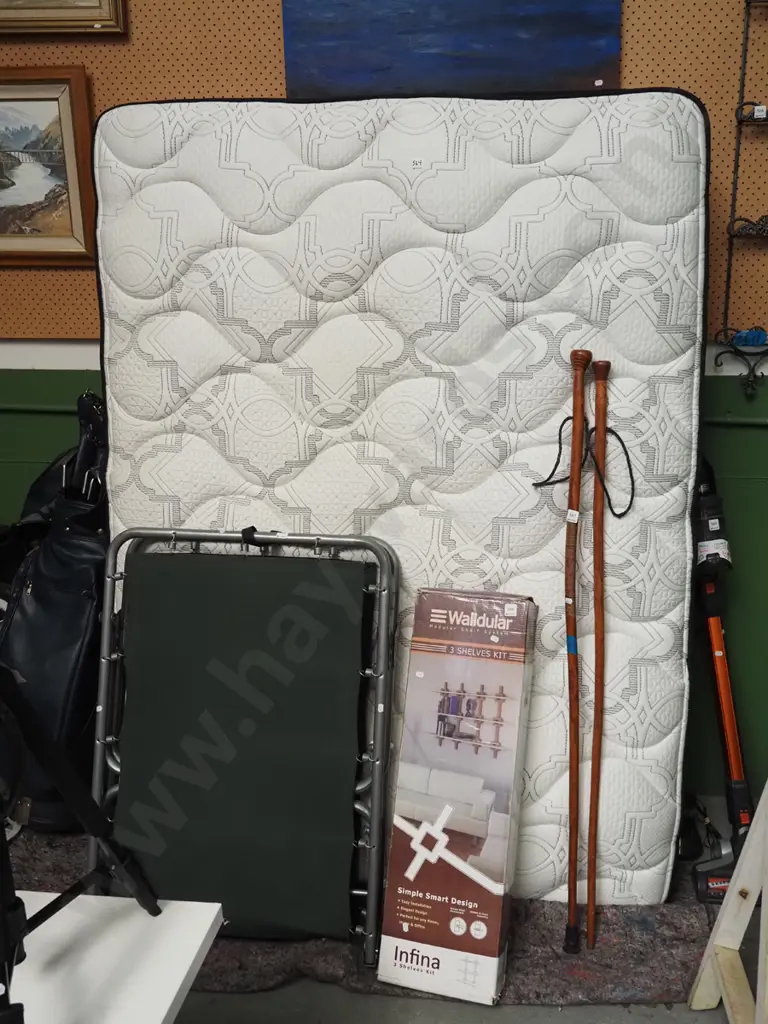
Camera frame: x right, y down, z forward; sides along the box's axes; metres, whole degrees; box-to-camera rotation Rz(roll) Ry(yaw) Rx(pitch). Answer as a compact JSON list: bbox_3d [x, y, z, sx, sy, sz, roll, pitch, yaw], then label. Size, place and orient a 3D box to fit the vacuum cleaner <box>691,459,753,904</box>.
[{"bbox_3d":[0.842,0.413,2.368,0.260,1.110,0.195,-6,-3,9],"label":"vacuum cleaner"}]

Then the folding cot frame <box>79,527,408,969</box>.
[{"bbox_3d":[-0.326,0.518,2.198,0.695,0.955,0.115,2,-3,9],"label":"folding cot frame"}]

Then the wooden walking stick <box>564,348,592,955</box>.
[{"bbox_3d":[0.432,0.312,2.127,0.055,1.350,0.052,1,1,7],"label":"wooden walking stick"}]

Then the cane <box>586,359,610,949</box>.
[{"bbox_3d":[0.478,0.322,2.130,0.045,1.325,0.045,1,1,7],"label":"cane"}]

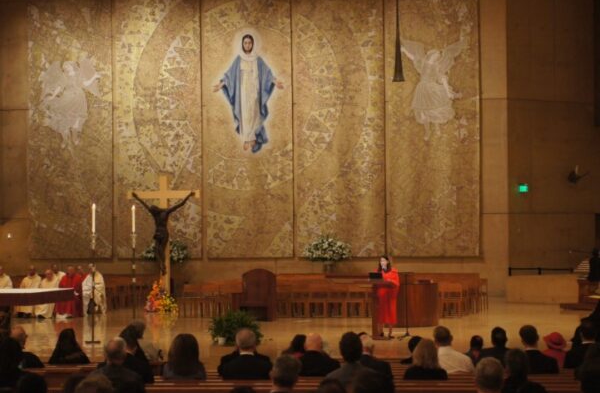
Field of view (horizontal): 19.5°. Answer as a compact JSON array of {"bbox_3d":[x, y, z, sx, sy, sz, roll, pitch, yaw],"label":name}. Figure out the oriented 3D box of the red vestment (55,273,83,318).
[{"bbox_3d":[-5.918,2.539,44.700,0.620,1.120,0.700,-1,-1,12],"label":"red vestment"}]

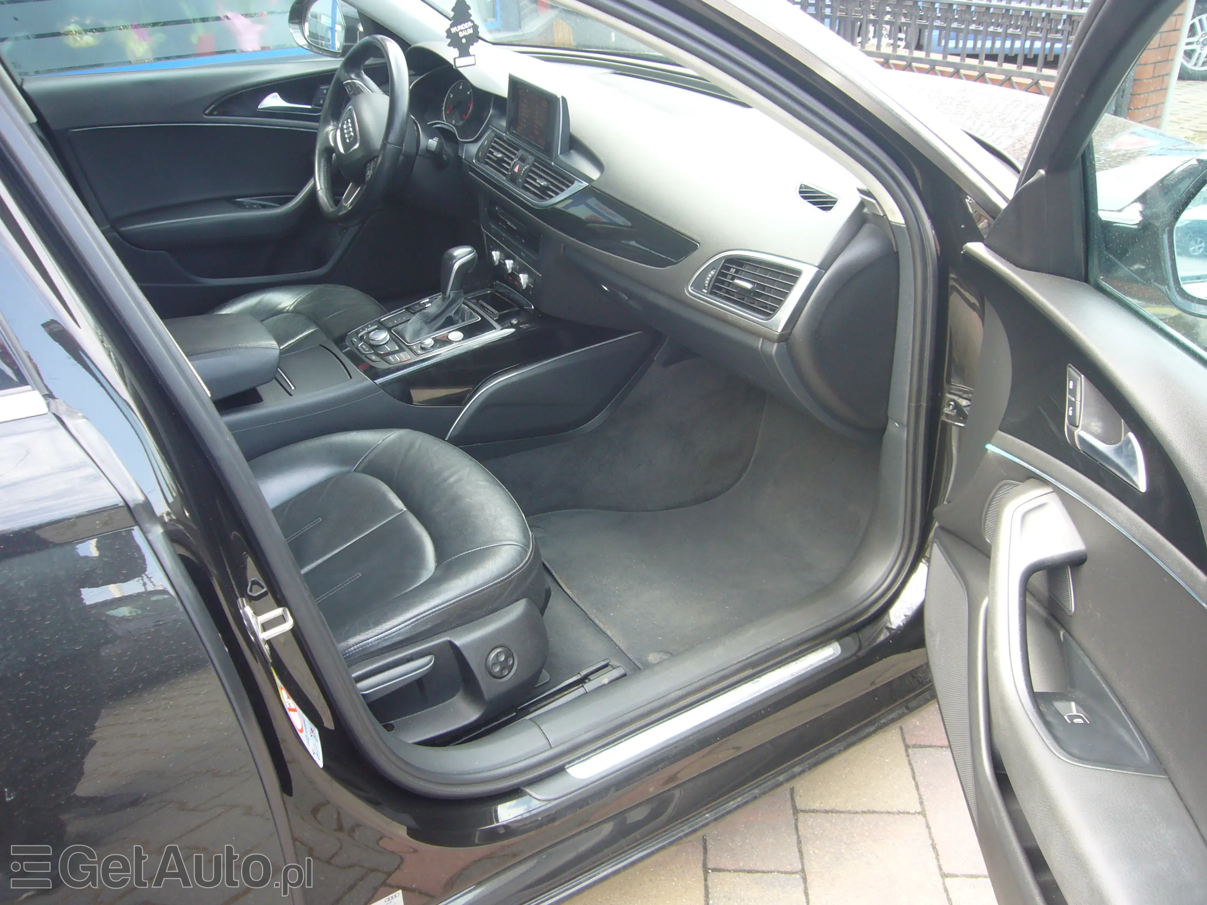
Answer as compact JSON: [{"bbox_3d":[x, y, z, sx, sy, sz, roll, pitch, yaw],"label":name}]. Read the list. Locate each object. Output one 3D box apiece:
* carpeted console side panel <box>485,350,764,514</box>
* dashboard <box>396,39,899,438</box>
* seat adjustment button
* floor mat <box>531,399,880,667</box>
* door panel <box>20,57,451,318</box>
[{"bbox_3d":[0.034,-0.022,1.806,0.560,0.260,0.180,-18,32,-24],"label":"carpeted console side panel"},{"bbox_3d":[0.014,-0.482,1.793,0.450,0.460,1.430,-18,35,-26],"label":"dashboard"},{"bbox_3d":[-0.135,0.272,1.275,0.041,0.041,0.015,-18,23,-26],"label":"seat adjustment button"},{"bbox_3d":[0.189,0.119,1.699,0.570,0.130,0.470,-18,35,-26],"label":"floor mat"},{"bbox_3d":[-0.720,-0.562,2.162,0.900,0.590,0.140,-18,35,-26],"label":"door panel"}]

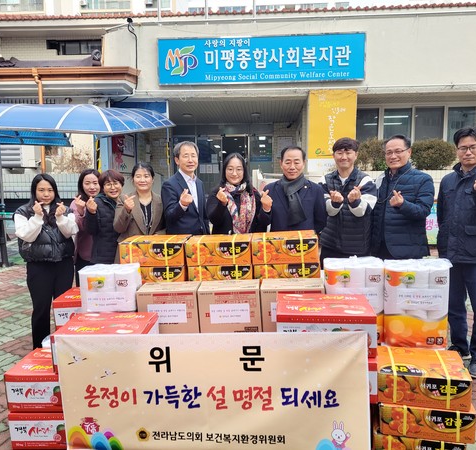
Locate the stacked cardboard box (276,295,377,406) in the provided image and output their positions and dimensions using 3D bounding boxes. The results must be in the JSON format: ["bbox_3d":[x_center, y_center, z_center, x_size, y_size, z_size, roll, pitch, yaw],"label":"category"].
[{"bbox_3d":[0.471,0.641,2.260,0.495,0.416,0.385,-1,8,9],"label":"stacked cardboard box"}]

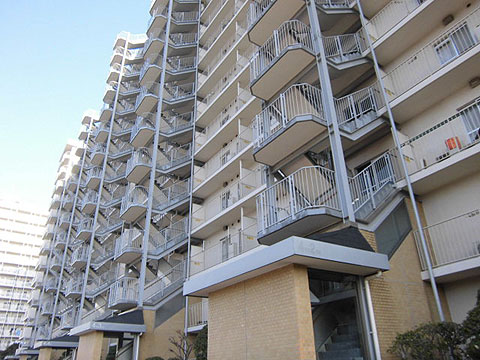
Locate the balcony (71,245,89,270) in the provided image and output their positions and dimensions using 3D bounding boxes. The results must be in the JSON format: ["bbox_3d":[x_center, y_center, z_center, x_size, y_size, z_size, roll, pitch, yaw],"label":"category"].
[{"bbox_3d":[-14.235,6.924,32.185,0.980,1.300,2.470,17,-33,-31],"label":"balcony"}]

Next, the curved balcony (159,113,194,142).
[{"bbox_3d":[-4.410,-3.706,24.793,2.385,2.836,1.007,16,-33,-30],"label":"curved balcony"}]

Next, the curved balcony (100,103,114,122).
[{"bbox_3d":[-14.338,-7.297,38.930,0.874,1.312,2.448,16,-33,-30],"label":"curved balcony"}]

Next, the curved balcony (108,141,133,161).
[{"bbox_3d":[-12.849,-2.963,38.609,2.394,2.037,1.120,17,-33,-30],"label":"curved balcony"}]

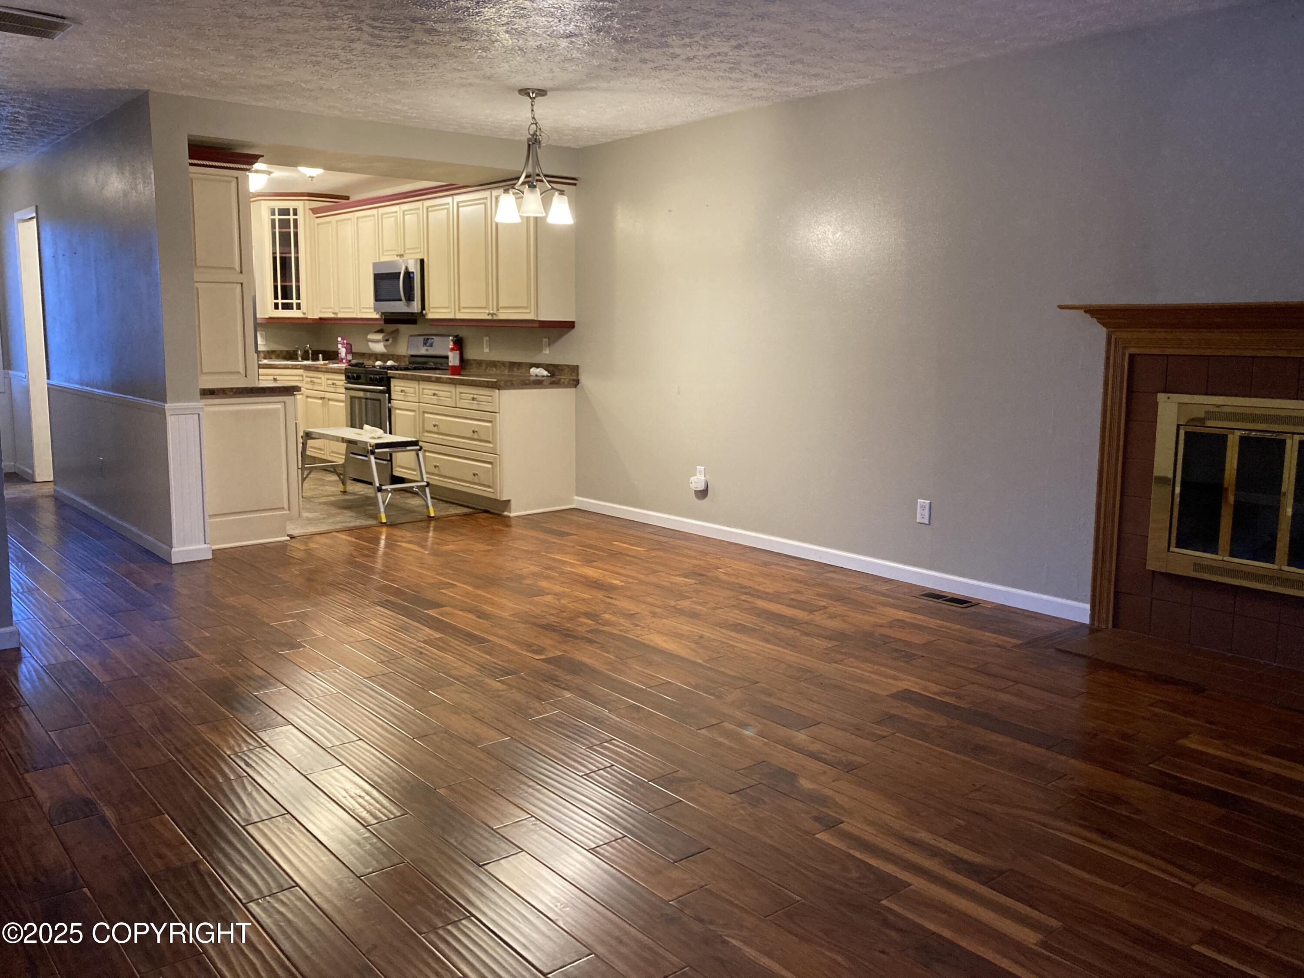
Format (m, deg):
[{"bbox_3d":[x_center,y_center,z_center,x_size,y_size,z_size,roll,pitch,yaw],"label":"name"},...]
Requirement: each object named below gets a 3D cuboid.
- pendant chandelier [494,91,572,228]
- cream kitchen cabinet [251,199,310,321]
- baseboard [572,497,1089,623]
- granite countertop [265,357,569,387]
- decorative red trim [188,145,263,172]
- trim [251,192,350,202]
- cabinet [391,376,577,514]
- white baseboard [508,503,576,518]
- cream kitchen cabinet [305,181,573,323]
[{"bbox_3d":[-0.601,-1.690,5.357,0.410,0.645,0.410,-1,9,-6],"label":"pendant chandelier"},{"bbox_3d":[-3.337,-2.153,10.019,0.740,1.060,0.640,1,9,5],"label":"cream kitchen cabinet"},{"bbox_3d":[0.681,0.316,5.998,0.016,0.085,3.787,-7,11,-39],"label":"baseboard"},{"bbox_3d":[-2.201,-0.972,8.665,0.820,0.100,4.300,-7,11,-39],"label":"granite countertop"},{"bbox_3d":[-2.372,-1.819,5.840,0.400,0.094,0.120,-7,11,-39],"label":"decorative red trim"},{"bbox_3d":[-3.340,-2.696,9.874,0.900,0.085,0.600,1,9,5],"label":"trim"},{"bbox_3d":[-1.259,-0.362,7.769,0.625,0.870,1.550,-7,11,-39],"label":"cabinet"},{"bbox_3d":[-0.732,0.146,7.261,0.540,0.026,0.018,-7,11,-39],"label":"white baseboard"},{"bbox_3d":[-1.813,-1.815,8.463,0.322,0.905,3.660,-7,11,-39],"label":"cream kitchen cabinet"}]

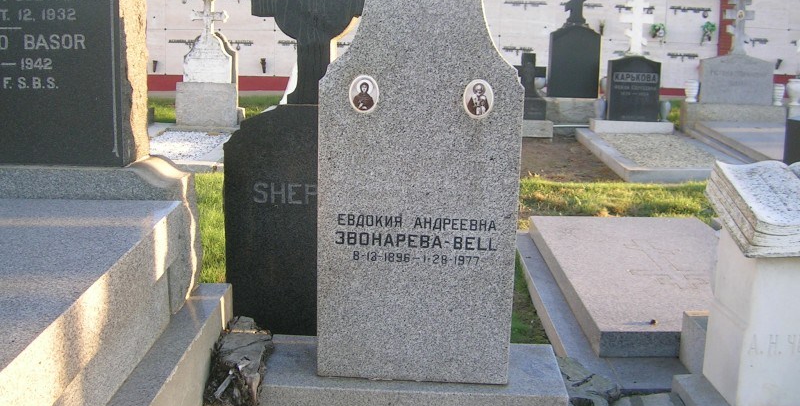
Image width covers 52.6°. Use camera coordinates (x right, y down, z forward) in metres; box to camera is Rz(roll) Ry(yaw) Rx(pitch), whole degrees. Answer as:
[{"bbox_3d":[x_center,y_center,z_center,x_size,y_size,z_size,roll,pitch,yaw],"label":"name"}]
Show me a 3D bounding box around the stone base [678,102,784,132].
[{"bbox_3d":[3.717,-0.969,9.046,1.117,0.293,0.320,2,10,4],"label":"stone base"}]

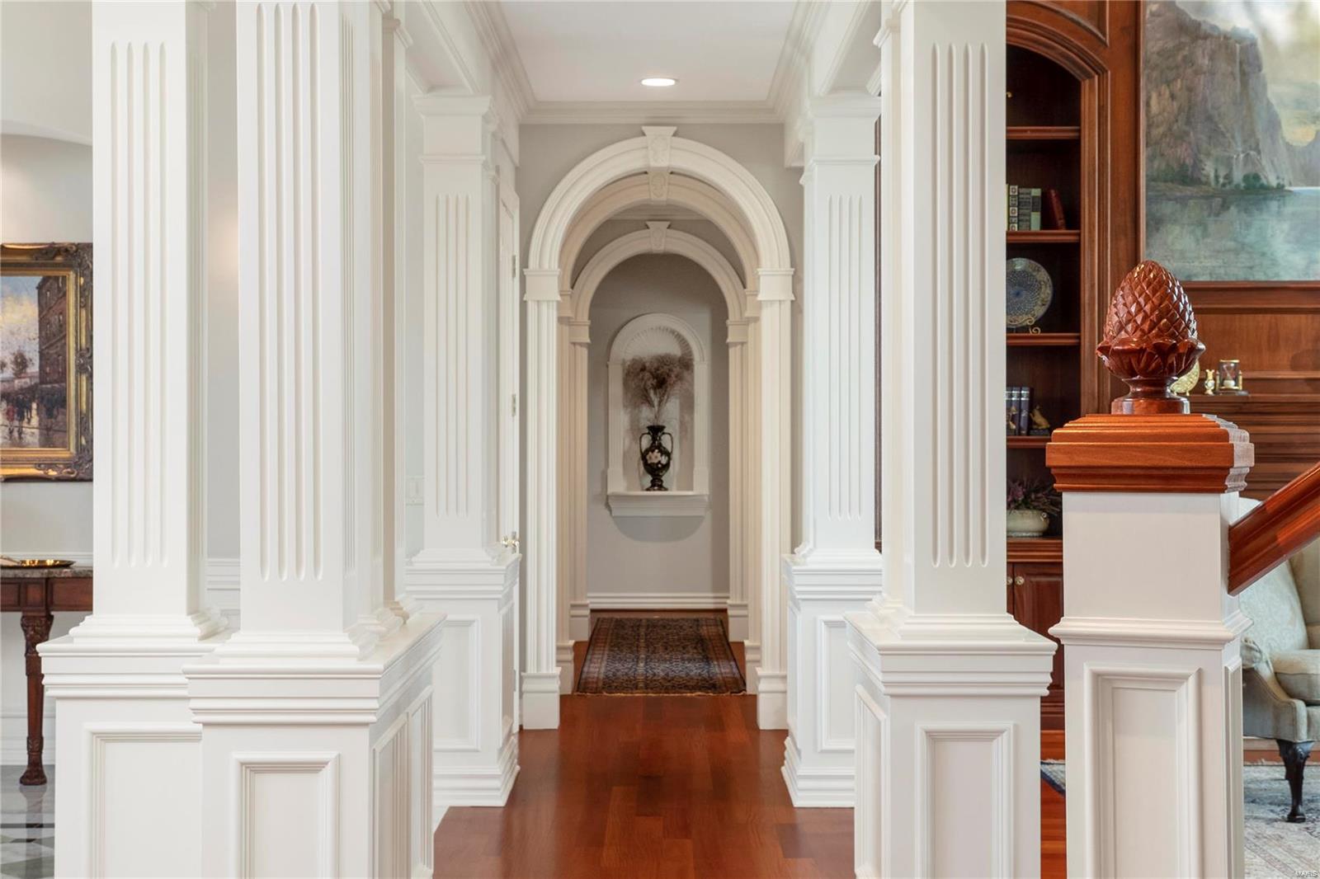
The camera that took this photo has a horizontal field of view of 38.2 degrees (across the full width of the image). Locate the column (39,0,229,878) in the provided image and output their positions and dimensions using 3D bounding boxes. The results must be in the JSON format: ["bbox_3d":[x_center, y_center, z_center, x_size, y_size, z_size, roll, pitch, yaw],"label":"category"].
[{"bbox_3d":[-1.245,0.035,4.705,0.432,2.730,0.430,0,0,0],"label":"column"}]

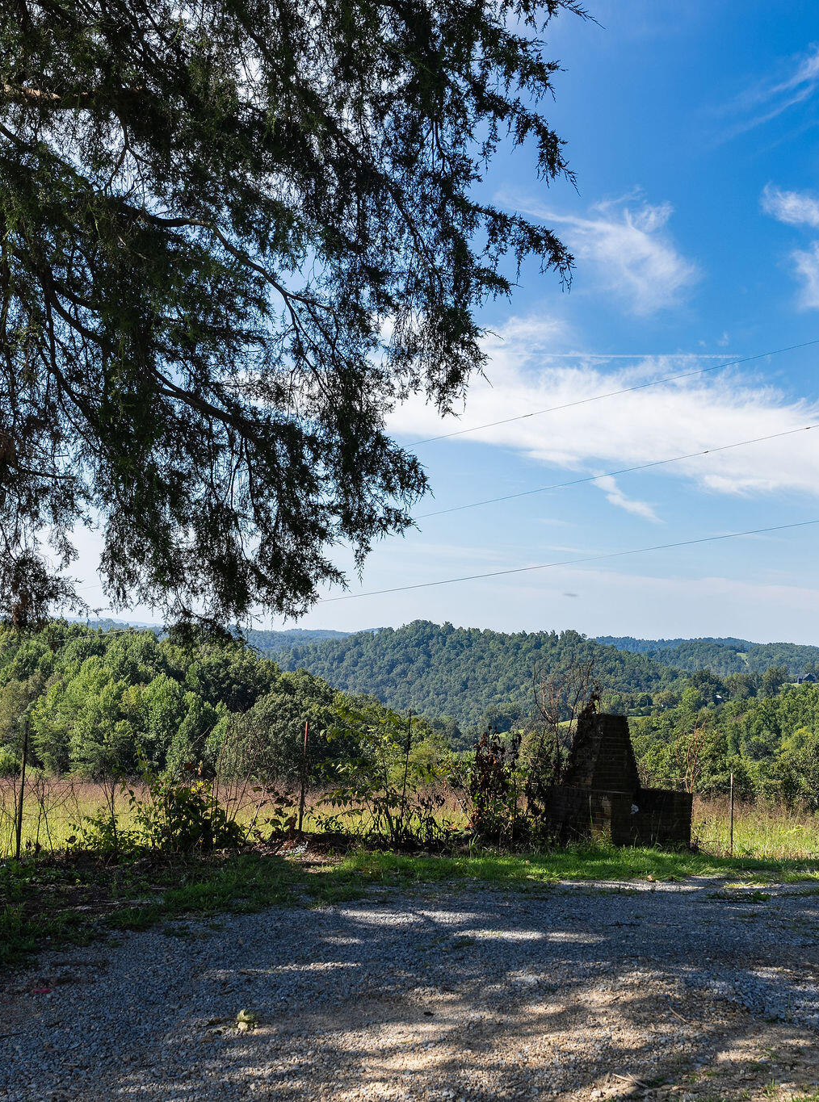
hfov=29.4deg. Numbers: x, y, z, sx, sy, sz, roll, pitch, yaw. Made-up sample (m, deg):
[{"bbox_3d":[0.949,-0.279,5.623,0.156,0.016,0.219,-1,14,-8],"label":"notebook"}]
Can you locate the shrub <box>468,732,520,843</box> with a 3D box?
[{"bbox_3d":[0.977,2.764,18.300,0.606,1.348,0.620,3,-4,0],"label":"shrub"}]

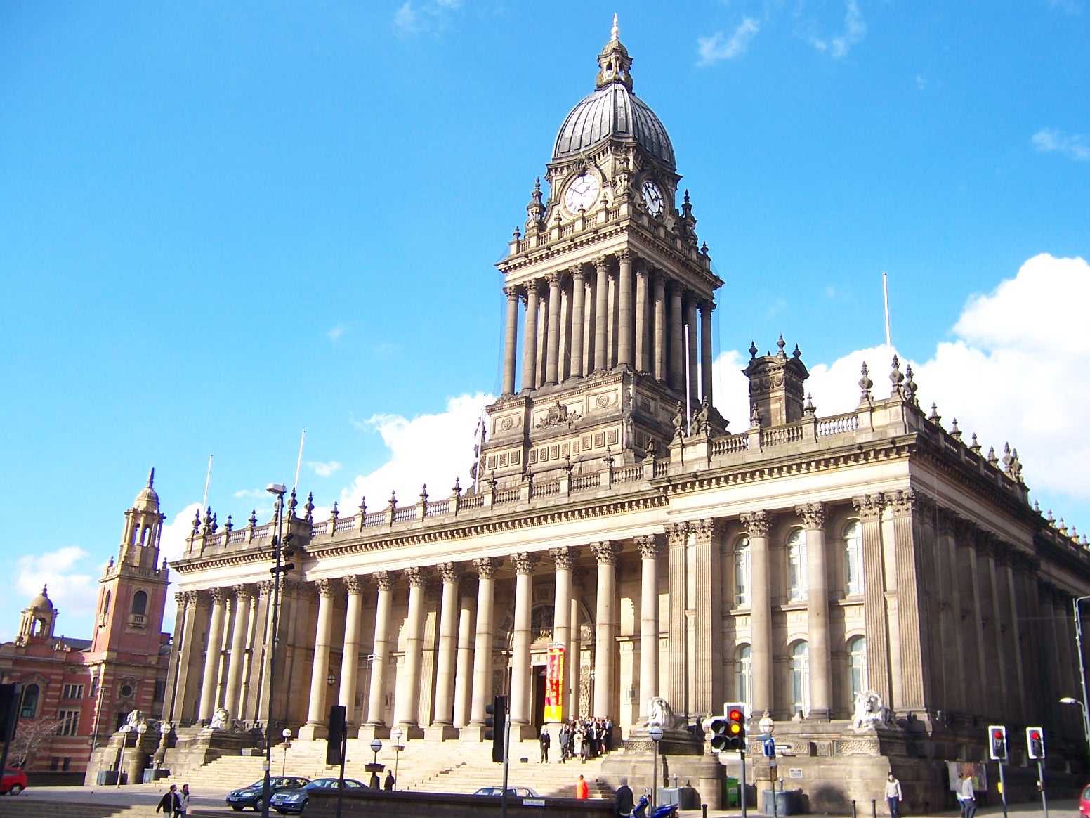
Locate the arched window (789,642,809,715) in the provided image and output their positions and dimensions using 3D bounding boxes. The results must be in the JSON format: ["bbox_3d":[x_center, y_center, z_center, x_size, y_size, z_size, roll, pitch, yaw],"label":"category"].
[{"bbox_3d":[12.986,13.176,50.833,1.850,3.800,0.350,-14,-24,38],"label":"arched window"}]

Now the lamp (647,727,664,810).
[{"bbox_3d":[4.667,15.144,44.088,0.580,3.600,0.580,2,-19,1],"label":"lamp"}]

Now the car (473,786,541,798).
[{"bbox_3d":[-1.716,16.472,43.263,4.500,1.420,1.740,18,-25,-37],"label":"car"}]

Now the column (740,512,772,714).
[{"bbox_3d":[10.952,10.348,52.459,1.316,10.400,1.316,-14,-25,38],"label":"column"}]

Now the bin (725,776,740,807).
[{"bbox_3d":[7.933,16.319,44.300,0.800,1.170,0.620,-7,-21,25],"label":"bin"}]

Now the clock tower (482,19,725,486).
[{"bbox_3d":[5.572,-12.719,88.173,14.200,50.500,14.200,-14,-24,38],"label":"clock tower"}]

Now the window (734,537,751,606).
[{"bbox_3d":[10.646,8.483,54.628,1.550,3.700,0.350,-14,-25,38],"label":"window"}]

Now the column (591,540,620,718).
[{"bbox_3d":[3.465,12.808,59.568,1.280,10.400,1.280,-14,-25,38],"label":"column"}]

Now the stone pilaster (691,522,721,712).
[{"bbox_3d":[8.328,10.641,53.236,1.200,9.950,0.850,-14,-24,38],"label":"stone pilaster"}]

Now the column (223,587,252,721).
[{"bbox_3d":[-23.171,18.348,77.668,1.409,10.360,1.409,-14,-25,37],"label":"column"}]

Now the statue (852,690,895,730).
[{"bbox_3d":[14.069,12.764,43.984,1.283,1.534,3.036,-14,-25,37],"label":"statue"}]

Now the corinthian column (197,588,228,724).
[{"bbox_3d":[-25.613,19.075,80.353,1.240,10.150,1.240,-14,-25,38],"label":"corinthian column"}]

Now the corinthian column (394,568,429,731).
[{"bbox_3d":[-8.729,15.835,69.230,1.280,10.500,1.280,-14,-25,38],"label":"corinthian column"}]

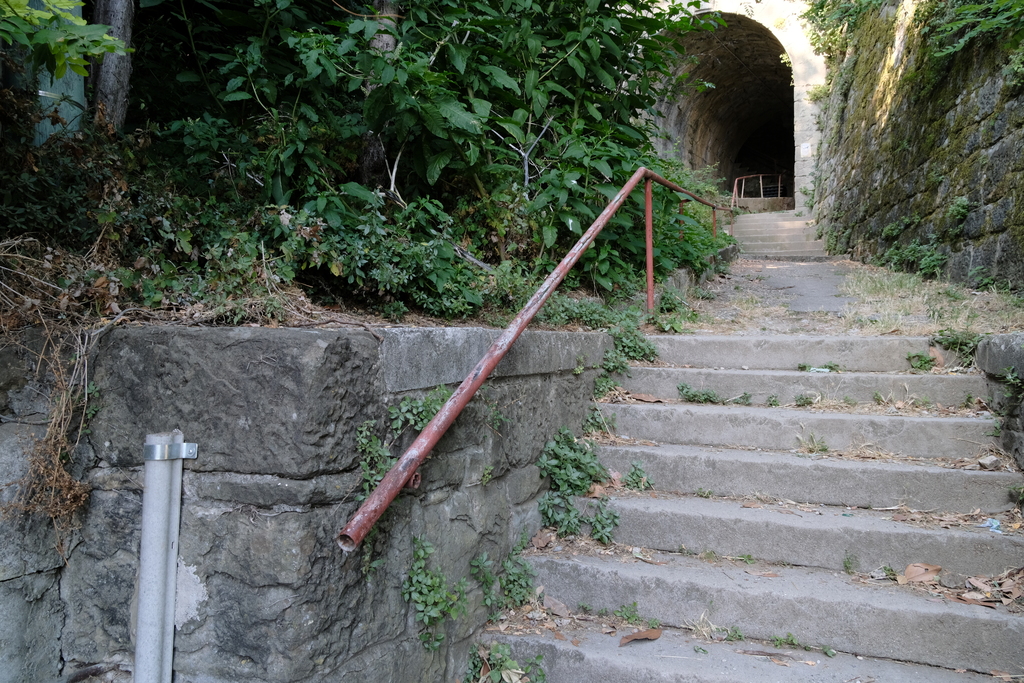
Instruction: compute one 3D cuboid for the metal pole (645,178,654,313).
[{"bbox_3d":[0.760,-0.524,4.080,0.038,0.760,0.038,-1,-2,25],"label":"metal pole"}]

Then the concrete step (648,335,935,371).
[{"bbox_3d":[1.361,0.073,3.730,1.349,0.170,0.300,0,-2,25],"label":"concrete step"}]

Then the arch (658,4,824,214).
[{"bbox_3d":[4.330,-4.397,14.200,3.250,3.700,0.900,0,-2,22],"label":"arch"}]

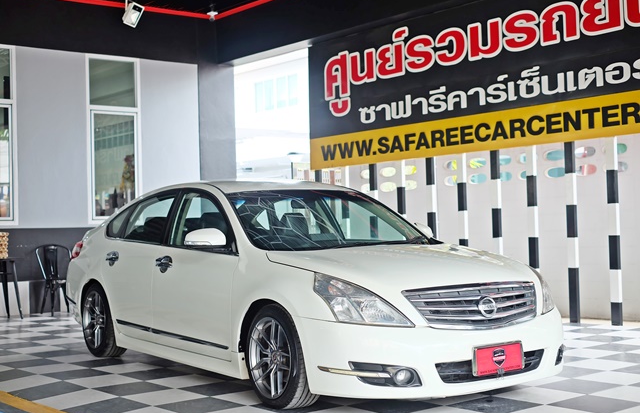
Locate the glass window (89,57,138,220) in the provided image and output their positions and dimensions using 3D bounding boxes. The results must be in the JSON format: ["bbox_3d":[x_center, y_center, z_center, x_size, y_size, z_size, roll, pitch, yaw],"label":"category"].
[{"bbox_3d":[-2.702,-0.882,12.376,0.732,2.131,0.090,0,-1,-40],"label":"glass window"}]

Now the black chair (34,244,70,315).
[{"bbox_3d":[-3.191,0.899,11.589,0.450,0.850,0.470,0,-1,-40],"label":"black chair"}]

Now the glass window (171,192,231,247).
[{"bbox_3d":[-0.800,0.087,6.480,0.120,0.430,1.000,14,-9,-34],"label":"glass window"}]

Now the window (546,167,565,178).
[{"bbox_3d":[2.546,-0.362,10.107,0.070,0.112,0.280,0,-1,-40],"label":"window"}]

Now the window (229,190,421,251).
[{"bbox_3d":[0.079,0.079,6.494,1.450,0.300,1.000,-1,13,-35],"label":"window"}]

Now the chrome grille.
[{"bbox_3d":[0.916,0.556,5.295,1.020,0.260,0.170,-1,-1,-35],"label":"chrome grille"}]

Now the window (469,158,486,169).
[{"bbox_3d":[1.847,-0.499,10.938,0.070,0.127,0.263,0,-1,-40],"label":"window"}]

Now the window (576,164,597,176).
[{"bbox_3d":[2.787,-0.376,9.820,0.070,0.123,0.257,0,-1,-40],"label":"window"}]

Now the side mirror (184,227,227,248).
[{"bbox_3d":[-0.733,0.203,6.062,0.245,0.145,0.150,-1,-1,-35],"label":"side mirror"}]

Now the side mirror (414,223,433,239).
[{"bbox_3d":[0.758,0.187,7.096,0.245,0.145,0.150,-1,-1,-35],"label":"side mirror"}]

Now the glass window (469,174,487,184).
[{"bbox_3d":[1.848,-0.320,10.939,0.070,0.125,0.275,0,-1,-40],"label":"glass window"}]

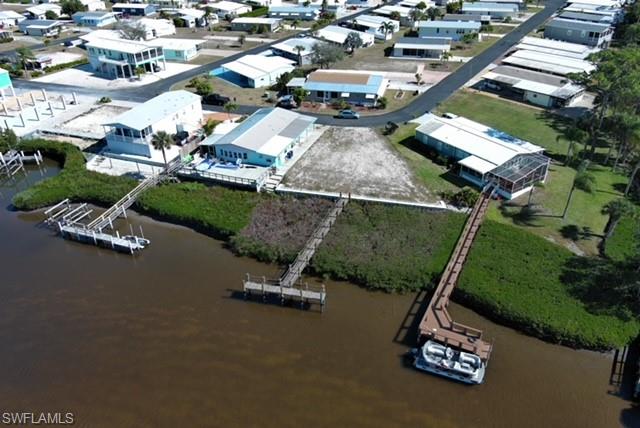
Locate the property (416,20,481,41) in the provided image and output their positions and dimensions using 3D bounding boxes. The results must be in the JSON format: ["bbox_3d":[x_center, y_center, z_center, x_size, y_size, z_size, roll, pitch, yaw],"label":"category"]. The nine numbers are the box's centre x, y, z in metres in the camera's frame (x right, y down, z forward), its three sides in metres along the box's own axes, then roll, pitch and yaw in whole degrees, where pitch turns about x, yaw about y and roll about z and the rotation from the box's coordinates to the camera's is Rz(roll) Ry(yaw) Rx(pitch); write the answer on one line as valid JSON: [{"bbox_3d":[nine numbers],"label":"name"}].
[{"bbox_3d":[42.040,-60.291,167.514,18.892,4.077,9.503,7,33,13],"label":"property"}]

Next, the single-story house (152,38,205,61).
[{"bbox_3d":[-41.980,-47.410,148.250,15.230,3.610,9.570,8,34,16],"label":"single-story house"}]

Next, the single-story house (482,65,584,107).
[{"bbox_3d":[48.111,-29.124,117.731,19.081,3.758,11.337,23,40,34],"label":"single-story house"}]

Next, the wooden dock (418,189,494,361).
[{"bbox_3d":[20.512,5.504,64.223,7.500,2.400,33.400,15,35,22],"label":"wooden dock"}]

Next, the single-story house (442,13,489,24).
[{"bbox_3d":[49.948,-65.350,175.065,17.200,3.300,9.500,3,32,4],"label":"single-story house"}]

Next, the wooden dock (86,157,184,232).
[{"bbox_3d":[-26.457,-2.828,77.368,1.800,2.600,22.700,10,33,15],"label":"wooden dock"}]

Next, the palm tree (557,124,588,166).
[{"bbox_3d":[39.566,-10.859,80.609,4.800,7.000,4.800,-1,30,0],"label":"palm tree"}]

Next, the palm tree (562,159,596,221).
[{"bbox_3d":[35.200,-2.914,70.522,3.200,8.200,3.300,0,32,0],"label":"palm tree"}]

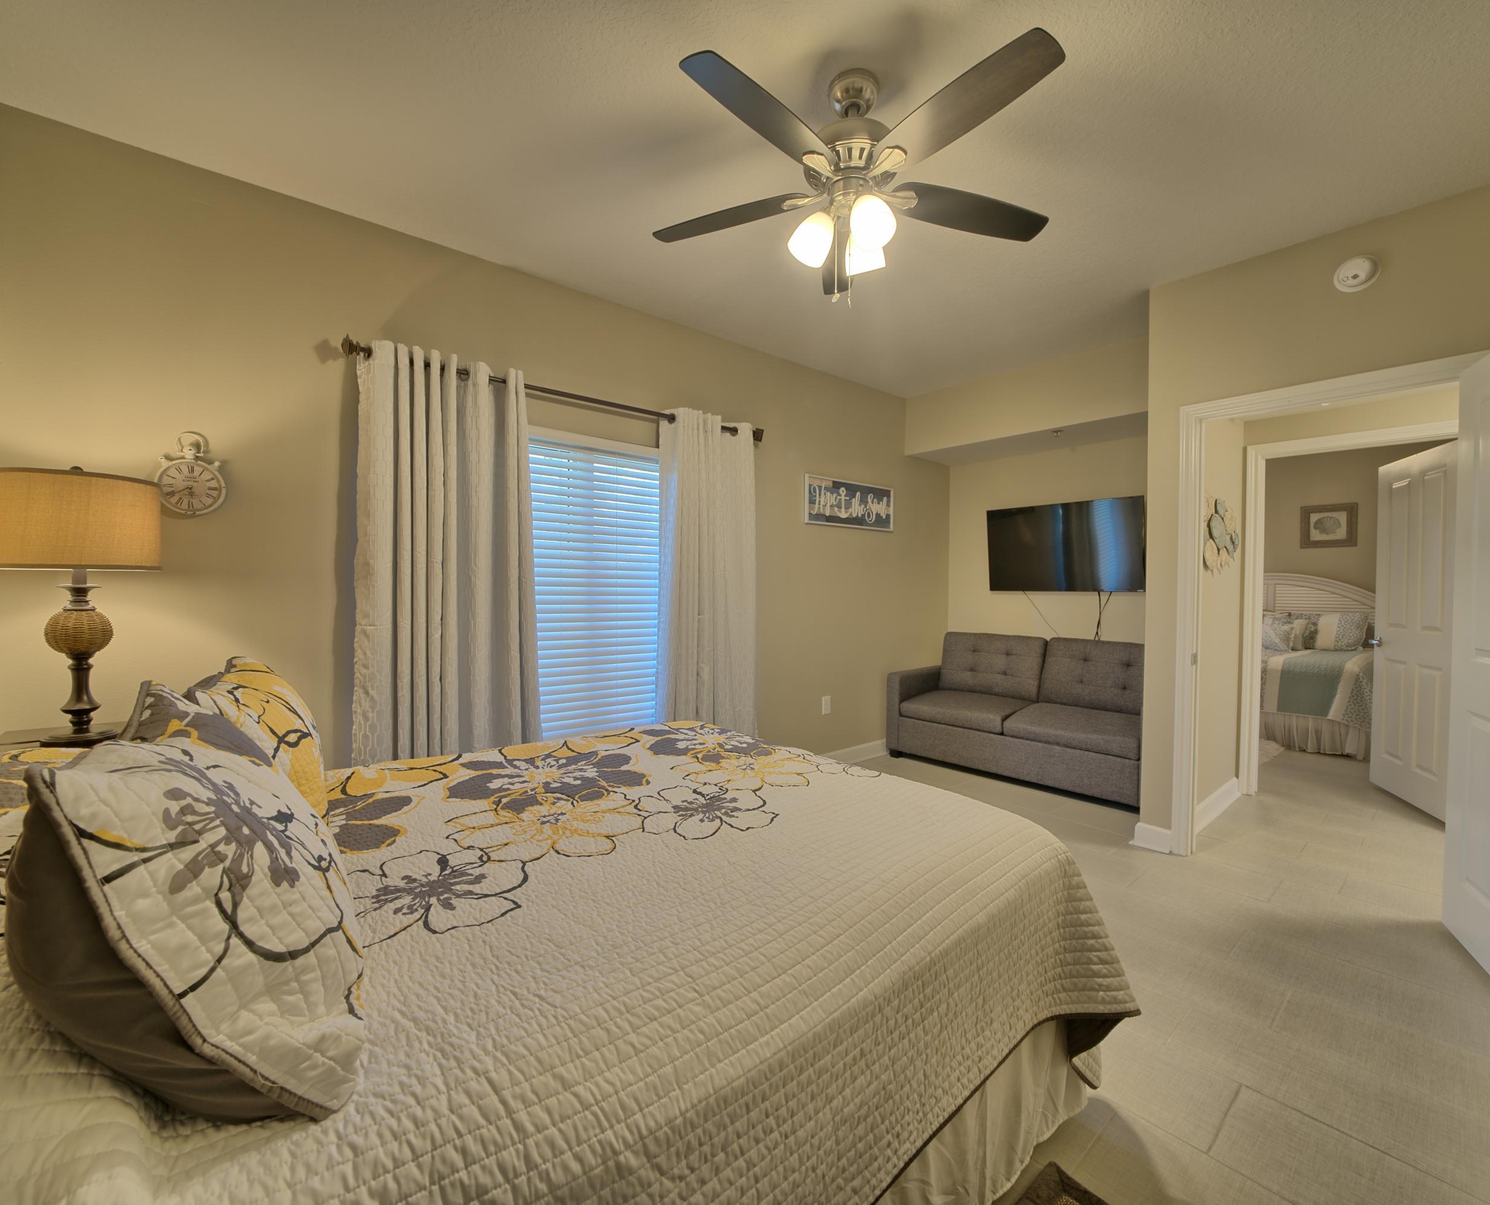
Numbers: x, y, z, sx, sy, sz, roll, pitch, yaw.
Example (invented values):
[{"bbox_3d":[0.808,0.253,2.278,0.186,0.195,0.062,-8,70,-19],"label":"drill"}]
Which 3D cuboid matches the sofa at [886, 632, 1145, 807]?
[{"bbox_3d":[1.949,0.710,4.095,0.850,0.890,1.730,-2,2,-42],"label":"sofa"}]

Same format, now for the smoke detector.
[{"bbox_3d":[2.367,-1.269,2.329,0.045,0.135,0.135,-2,2,-41],"label":"smoke detector"}]

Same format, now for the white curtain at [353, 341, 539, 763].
[{"bbox_3d":[-1.191,0.105,2.459,0.690,2.130,0.130,-2,2,-41],"label":"white curtain"}]

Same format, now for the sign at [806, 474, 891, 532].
[{"bbox_3d":[0.749,-0.675,4.189,0.935,0.320,0.030,-2,2,-41],"label":"sign"}]

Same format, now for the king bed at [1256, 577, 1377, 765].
[{"bbox_3d":[4.800,0.422,5.828,2.150,1.460,2.030,-1,1,-40],"label":"king bed"}]

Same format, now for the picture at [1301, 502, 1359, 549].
[{"bbox_3d":[5.819,-0.757,5.990,0.030,0.430,0.405,-2,2,-41],"label":"picture"}]

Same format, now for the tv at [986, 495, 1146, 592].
[{"bbox_3d":[2.244,-0.383,4.289,0.070,0.625,1.045,-11,8,-40],"label":"tv"}]

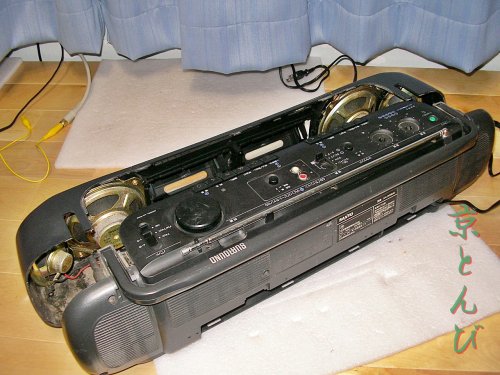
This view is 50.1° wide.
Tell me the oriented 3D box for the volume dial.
[{"bbox_3d":[-0.058,0.030,0.597,0.051,0.011,0.051,0,41,0],"label":"volume dial"}]

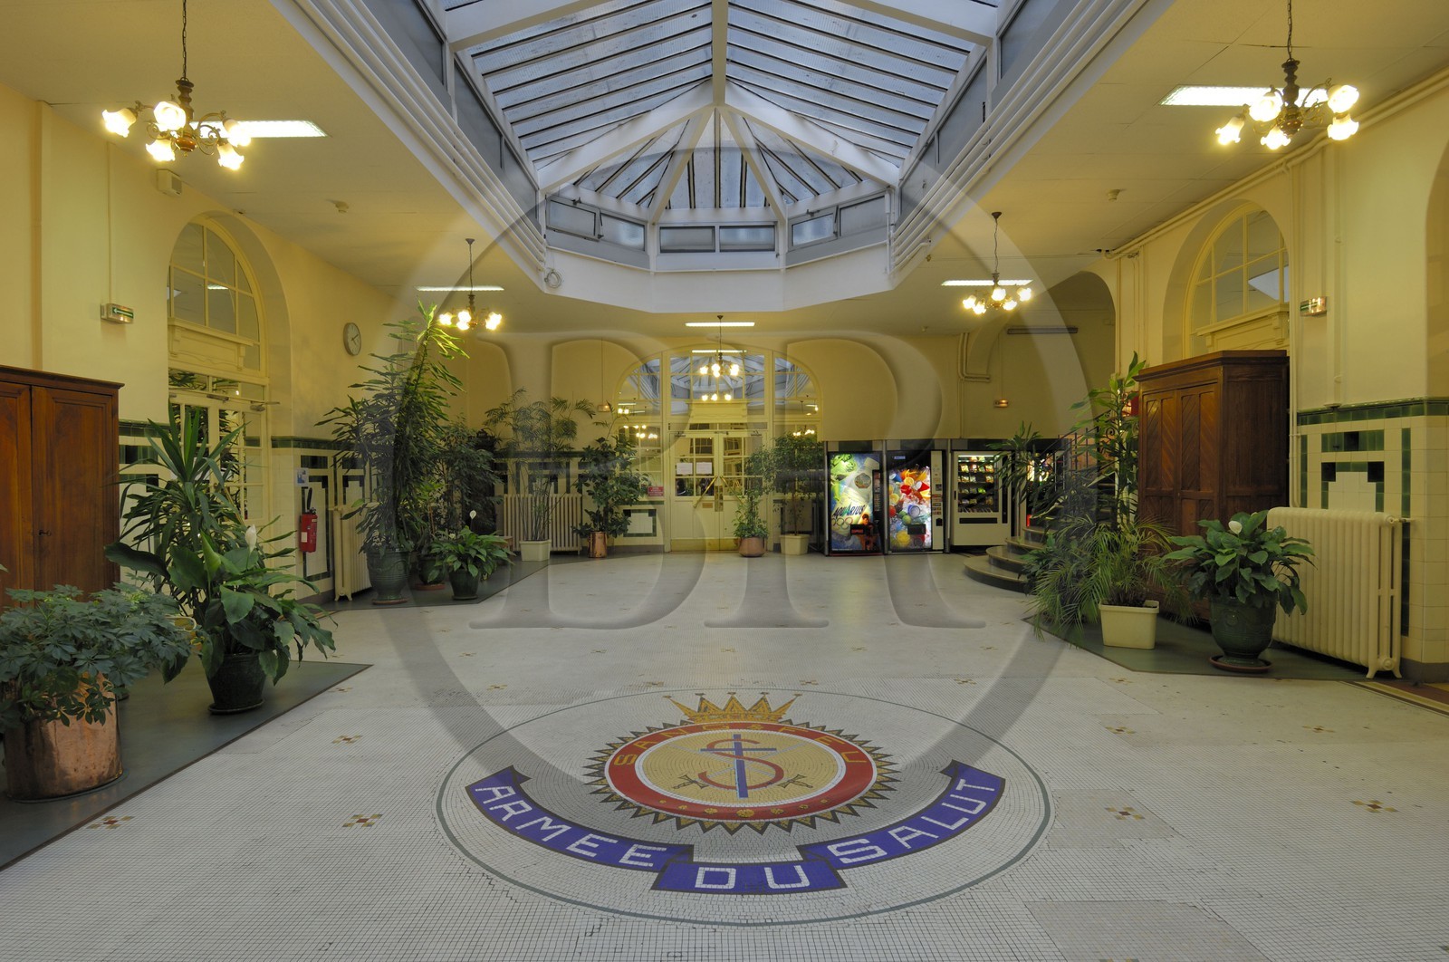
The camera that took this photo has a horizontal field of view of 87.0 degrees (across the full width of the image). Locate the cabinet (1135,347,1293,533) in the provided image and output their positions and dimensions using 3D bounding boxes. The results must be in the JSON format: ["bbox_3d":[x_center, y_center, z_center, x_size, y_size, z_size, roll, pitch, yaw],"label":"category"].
[{"bbox_3d":[4.540,0.104,7.220,0.590,2.460,1.390,0,1,0],"label":"cabinet"}]

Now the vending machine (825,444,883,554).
[{"bbox_3d":[2.280,0.390,13.780,0.970,1.840,0.840,-1,1,-1],"label":"vending machine"}]

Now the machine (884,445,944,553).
[{"bbox_3d":[3.365,0.375,13.830,0.980,1.840,0.840,-1,1,-1],"label":"machine"}]

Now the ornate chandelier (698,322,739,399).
[{"bbox_3d":[-0.093,-2.083,12.550,0.670,1.170,0.670,-1,1,-1],"label":"ornate chandelier"}]

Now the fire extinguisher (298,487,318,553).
[{"bbox_3d":[-4.180,0.398,7.670,0.180,0.650,0.170,0,1,0],"label":"fire extinguisher"}]

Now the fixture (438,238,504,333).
[{"bbox_3d":[-2.759,-2.130,8.330,0.680,1.030,0.680,0,1,-1],"label":"fixture"}]

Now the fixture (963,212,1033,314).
[{"bbox_3d":[2.702,-2.146,7.580,0.680,1.030,0.680,0,1,-1],"label":"fixture"}]

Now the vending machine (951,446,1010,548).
[{"bbox_3d":[4.563,0.361,13.930,1.020,1.800,0.880,0,1,-1],"label":"vending machine"}]

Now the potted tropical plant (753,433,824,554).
[{"bbox_3d":[1.131,0.220,13.500,1.250,2.120,1.050,0,1,-1],"label":"potted tropical plant"}]

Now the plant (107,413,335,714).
[{"bbox_3d":[-3.110,0.469,4.740,1.300,1.780,1.220,0,1,0],"label":"plant"}]

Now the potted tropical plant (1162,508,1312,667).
[{"bbox_3d":[3.770,0.783,5.590,0.990,1.150,0.980,0,1,0],"label":"potted tropical plant"}]

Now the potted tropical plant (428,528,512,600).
[{"bbox_3d":[-3.028,0.978,9.100,0.970,0.850,0.920,0,1,-1],"label":"potted tropical plant"}]

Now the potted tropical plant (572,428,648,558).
[{"bbox_3d":[-2.036,0.222,13.600,1.330,2.260,1.150,-1,1,-1],"label":"potted tropical plant"}]

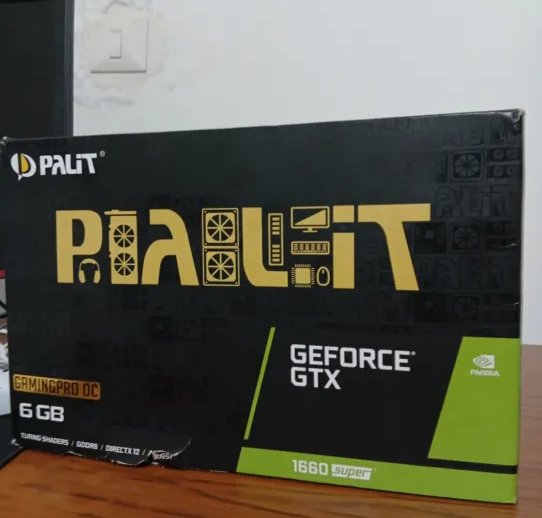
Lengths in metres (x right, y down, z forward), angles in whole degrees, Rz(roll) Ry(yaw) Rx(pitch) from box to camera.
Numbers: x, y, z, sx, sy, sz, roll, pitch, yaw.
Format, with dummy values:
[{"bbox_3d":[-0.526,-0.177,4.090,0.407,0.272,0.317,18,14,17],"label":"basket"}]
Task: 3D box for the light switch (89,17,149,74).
[{"bbox_3d":[-0.235,-0.329,0.835,0.087,0.086,0.014,0,2,5],"label":"light switch"}]

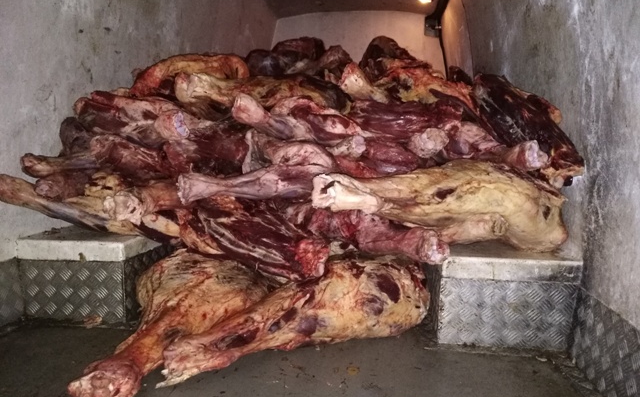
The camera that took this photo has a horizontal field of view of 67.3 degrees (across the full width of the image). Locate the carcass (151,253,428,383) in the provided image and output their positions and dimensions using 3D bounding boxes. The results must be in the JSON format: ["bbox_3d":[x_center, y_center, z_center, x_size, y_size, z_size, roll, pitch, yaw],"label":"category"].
[{"bbox_3d":[-0.081,0.293,1.407,0.790,0.220,0.300,-2,7,-25],"label":"carcass"}]

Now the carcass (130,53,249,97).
[{"bbox_3d":[-0.597,-0.534,2.230,0.550,0.250,0.400,0,6,-4],"label":"carcass"}]

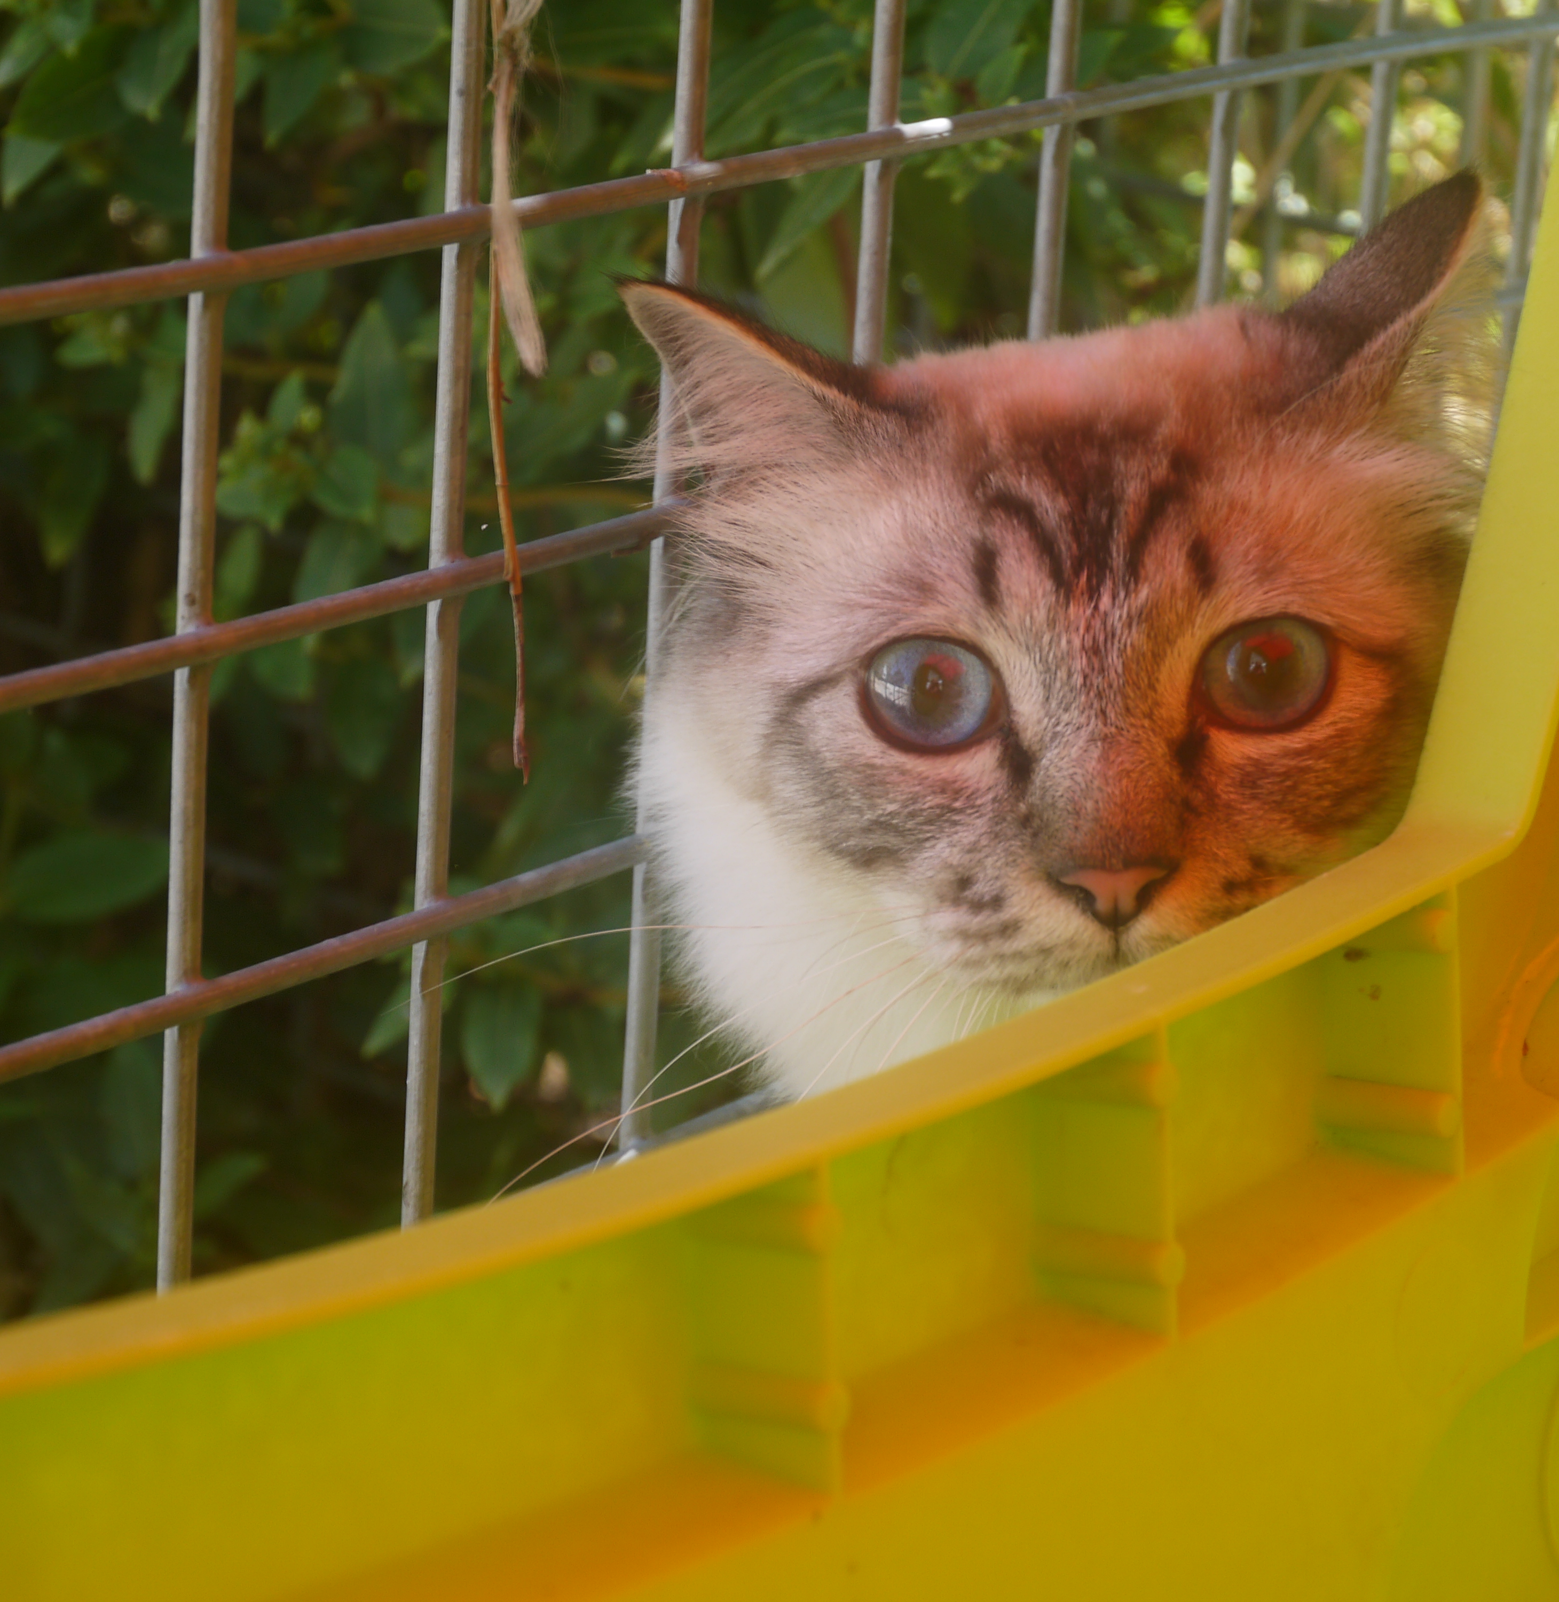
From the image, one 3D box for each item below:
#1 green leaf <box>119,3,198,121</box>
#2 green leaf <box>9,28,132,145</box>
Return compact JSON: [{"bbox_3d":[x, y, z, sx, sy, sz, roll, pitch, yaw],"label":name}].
[{"bbox_3d":[-0.122,-0.149,1.040,0.015,0.029,0.005,10,-25,-1],"label":"green leaf"},{"bbox_3d":[-0.141,-0.143,1.030,0.020,0.007,0.037,27,59,29],"label":"green leaf"}]

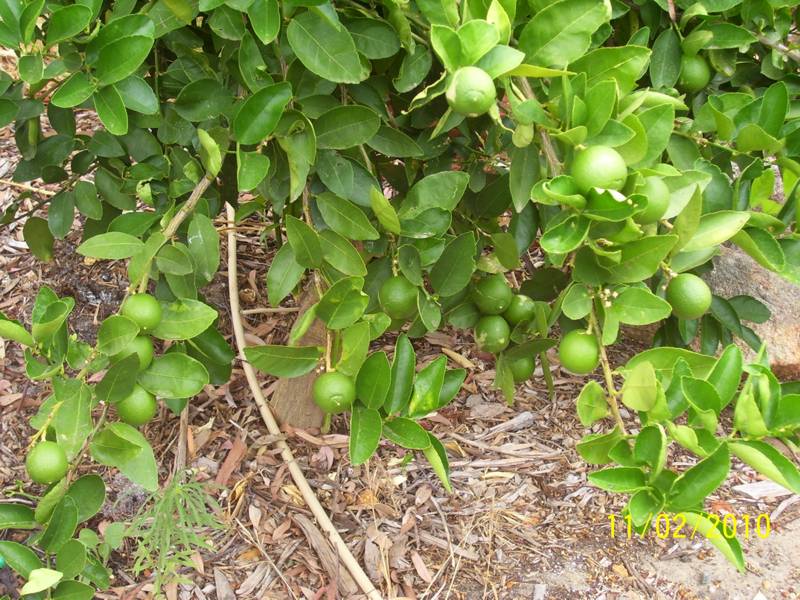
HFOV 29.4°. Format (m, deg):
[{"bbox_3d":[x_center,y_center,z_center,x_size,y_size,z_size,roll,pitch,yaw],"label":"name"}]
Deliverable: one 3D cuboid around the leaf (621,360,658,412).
[{"bbox_3d":[0.246,0.088,1.570,0.038,0.054,0.015,15,9,10],"label":"leaf"}]

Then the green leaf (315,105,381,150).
[{"bbox_3d":[-0.064,-0.197,1.760,0.089,0.045,0.013,-21,-15,6],"label":"green leaf"}]

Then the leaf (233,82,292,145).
[{"bbox_3d":[-0.144,-0.196,1.600,0.040,0.014,0.092,35,67,9],"label":"leaf"}]

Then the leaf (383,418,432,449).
[{"bbox_3d":[0.007,0.148,1.689,0.057,0.011,0.034,22,62,12],"label":"leaf"}]

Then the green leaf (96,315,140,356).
[{"bbox_3d":[-0.317,0.040,1.720,0.054,0.018,0.049,-22,71,8],"label":"green leaf"}]

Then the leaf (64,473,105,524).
[{"bbox_3d":[-0.342,0.217,1.660,0.042,0.013,0.063,37,69,8],"label":"leaf"}]

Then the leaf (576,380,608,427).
[{"bbox_3d":[0.213,0.115,1.701,0.034,0.053,0.014,4,-16,23],"label":"leaf"}]

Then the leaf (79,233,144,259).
[{"bbox_3d":[-0.332,-0.062,1.750,0.077,0.017,0.041,-5,52,-4],"label":"leaf"}]

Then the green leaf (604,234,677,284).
[{"bbox_3d":[0.261,-0.044,1.650,0.093,0.020,0.042,-29,72,-10],"label":"green leaf"}]

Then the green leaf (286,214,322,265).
[{"bbox_3d":[-0.109,-0.067,1.720,0.032,0.072,0.011,-35,-15,11],"label":"green leaf"}]

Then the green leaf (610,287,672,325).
[{"bbox_3d":[0.247,0.007,1.560,0.063,0.013,0.041,6,66,2],"label":"green leaf"}]

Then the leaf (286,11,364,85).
[{"bbox_3d":[-0.074,-0.247,1.500,0.053,0.014,0.108,-40,70,-14],"label":"leaf"}]

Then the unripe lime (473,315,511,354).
[{"bbox_3d":[0.111,0.041,1.830,0.044,0.046,0.044,0,28,0],"label":"unripe lime"}]

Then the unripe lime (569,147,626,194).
[{"bbox_3d":[0.194,-0.124,1.480,0.053,0.054,0.053,0,28,0],"label":"unripe lime"}]

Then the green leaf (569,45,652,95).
[{"bbox_3d":[0.210,-0.229,1.520,0.089,0.016,0.046,-24,68,-6],"label":"green leaf"}]

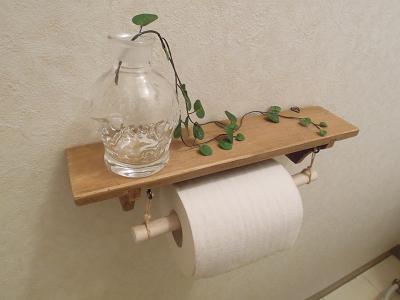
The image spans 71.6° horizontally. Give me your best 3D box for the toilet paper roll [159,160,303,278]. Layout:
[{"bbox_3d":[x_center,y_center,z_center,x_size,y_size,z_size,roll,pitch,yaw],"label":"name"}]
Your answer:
[{"bbox_3d":[0.028,0.065,0.285,0.114,0.094,0.094,-10,40,-24],"label":"toilet paper roll"}]

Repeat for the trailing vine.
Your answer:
[{"bbox_3d":[0.039,-0.055,0.228,0.214,0.104,0.044,-12,41,-25],"label":"trailing vine"}]

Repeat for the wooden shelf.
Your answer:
[{"bbox_3d":[0.032,-0.008,0.259,0.283,0.008,0.056,-12,41,-25],"label":"wooden shelf"}]

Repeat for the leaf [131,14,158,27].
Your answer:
[{"bbox_3d":[-0.032,-0.075,0.161,0.015,0.006,0.011,-12,41,-25],"label":"leaf"}]

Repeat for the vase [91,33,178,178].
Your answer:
[{"bbox_3d":[-0.043,-0.030,0.191,0.058,0.091,0.058,-12,41,-25],"label":"vase"}]

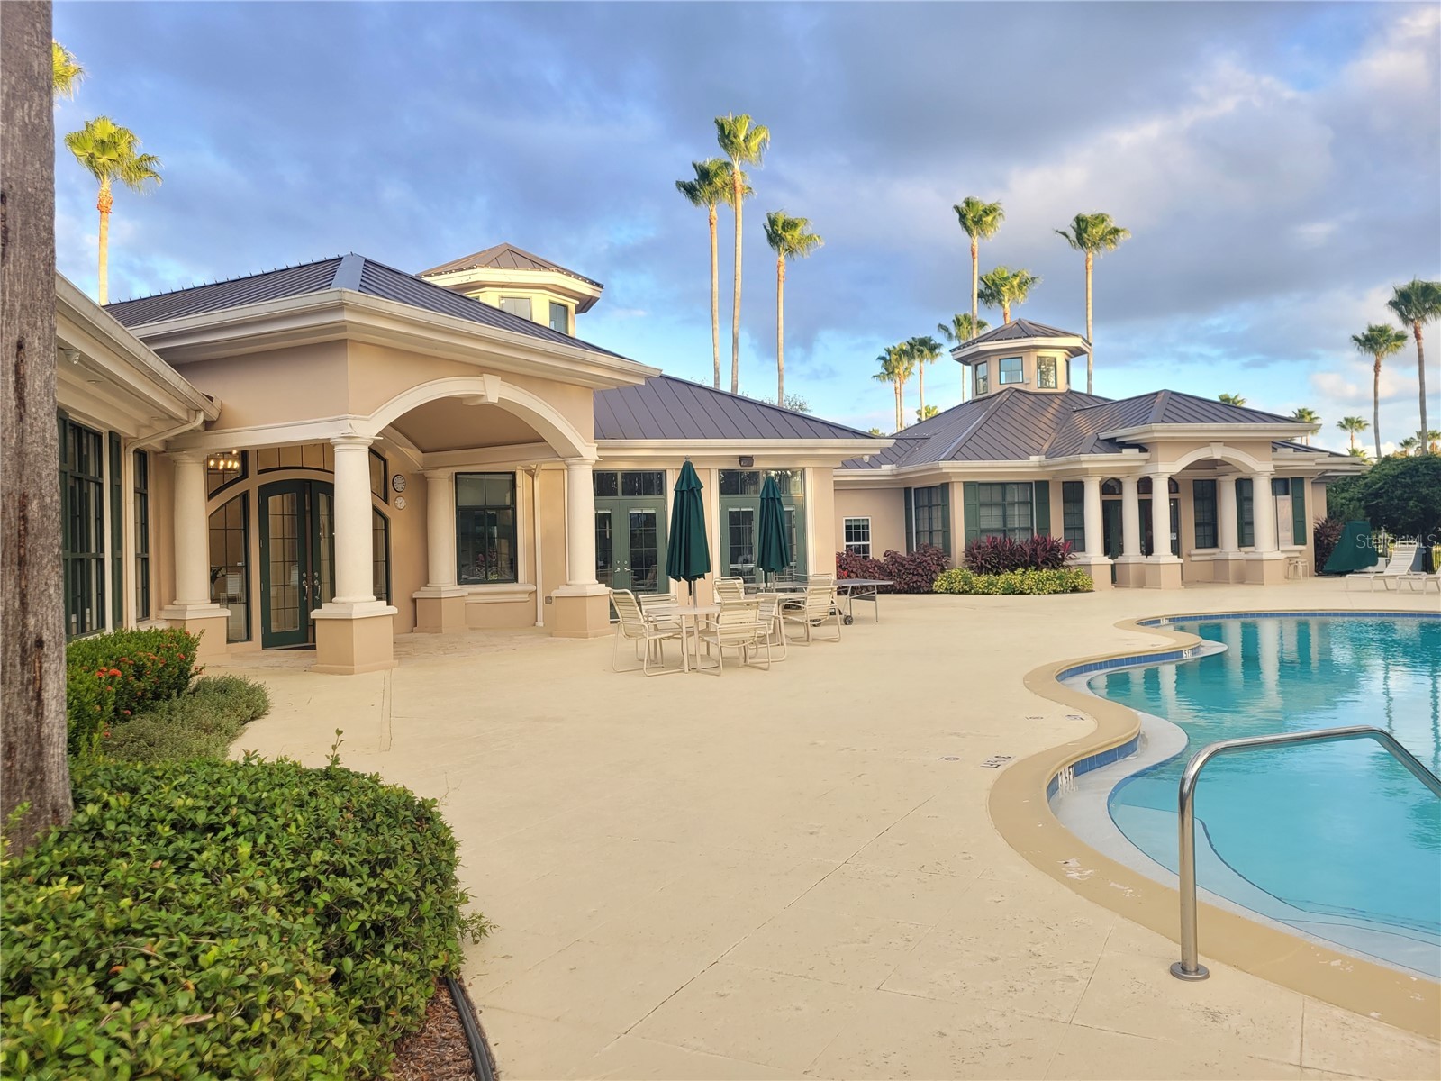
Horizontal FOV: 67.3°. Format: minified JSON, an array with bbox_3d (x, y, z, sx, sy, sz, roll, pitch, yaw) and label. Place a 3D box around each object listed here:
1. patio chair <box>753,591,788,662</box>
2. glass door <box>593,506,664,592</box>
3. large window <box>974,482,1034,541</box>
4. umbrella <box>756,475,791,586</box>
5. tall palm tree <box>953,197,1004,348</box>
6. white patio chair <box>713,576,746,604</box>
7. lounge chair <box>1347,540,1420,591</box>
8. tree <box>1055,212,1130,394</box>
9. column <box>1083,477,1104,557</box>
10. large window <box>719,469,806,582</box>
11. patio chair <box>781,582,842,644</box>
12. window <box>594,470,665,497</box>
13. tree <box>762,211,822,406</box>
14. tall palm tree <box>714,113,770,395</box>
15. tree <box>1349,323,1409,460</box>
[{"bbox_3d":[0.503,1.120,13.950,0.680,0.860,0.600,-1,0,-36],"label":"patio chair"},{"bbox_3d":[-2.005,0.456,22.269,1.790,2.396,0.120,-1,0,-17],"label":"glass door"},{"bbox_3d":[8.154,-0.687,30.930,1.864,1.921,0.150,-1,0,-17],"label":"large window"},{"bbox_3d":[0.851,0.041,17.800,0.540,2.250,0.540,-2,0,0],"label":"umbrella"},{"bbox_3d":[14.591,-8.812,59.954,2.950,20.390,2.950,-1,0,-17],"label":"tall palm tree"},{"bbox_3d":[0.183,1.091,16.700,0.720,0.960,0.620,-1,0,-38],"label":"white patio chair"},{"bbox_3d":[16.375,0.673,26.603,1.650,1.080,0.660,-1,0,-18],"label":"lounge chair"},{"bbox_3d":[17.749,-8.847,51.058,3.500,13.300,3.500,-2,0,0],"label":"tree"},{"bbox_3d":[10.225,-0.641,29.700,0.570,2.209,0.570,-1,0,-17],"label":"column"},{"bbox_3d":[0.915,-0.035,23.167,1.963,2.991,0.140,-1,0,-17],"label":"large window"},{"bbox_3d":[1.391,1.113,16.313,0.600,0.880,0.680,-1,0,-38],"label":"patio chair"},{"bbox_3d":[-1.966,-1.139,21.901,1.750,0.563,0.120,-1,0,-17],"label":"window"},{"bbox_3d":[3.664,-7.094,51.961,3.000,17.459,3.000,-1,0,-17],"label":"tree"},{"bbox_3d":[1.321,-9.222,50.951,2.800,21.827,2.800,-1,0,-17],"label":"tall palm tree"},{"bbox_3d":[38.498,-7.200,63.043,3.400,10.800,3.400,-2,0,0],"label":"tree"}]

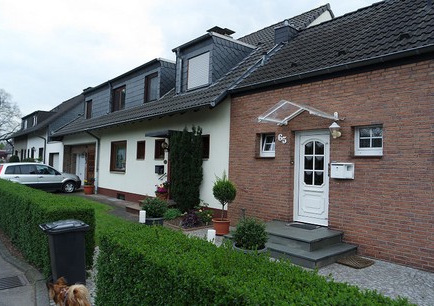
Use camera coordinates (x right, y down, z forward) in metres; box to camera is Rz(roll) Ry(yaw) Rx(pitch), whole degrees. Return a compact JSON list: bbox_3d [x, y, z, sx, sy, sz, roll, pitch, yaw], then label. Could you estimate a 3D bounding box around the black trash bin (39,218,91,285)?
[{"bbox_3d":[-2.339,1.545,4.611,0.570,0.950,0.500,4,-4,-43],"label":"black trash bin"}]

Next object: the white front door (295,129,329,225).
[{"bbox_3d":[2.130,0.526,6.753,0.100,2.053,0.940,4,-4,-43],"label":"white front door"}]

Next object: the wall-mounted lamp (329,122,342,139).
[{"bbox_3d":[2.351,-0.435,6.045,0.280,0.327,0.220,4,-4,-43],"label":"wall-mounted lamp"}]

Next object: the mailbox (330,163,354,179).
[{"bbox_3d":[2.459,0.357,6.002,0.110,0.290,0.418,4,-4,-43],"label":"mailbox"}]

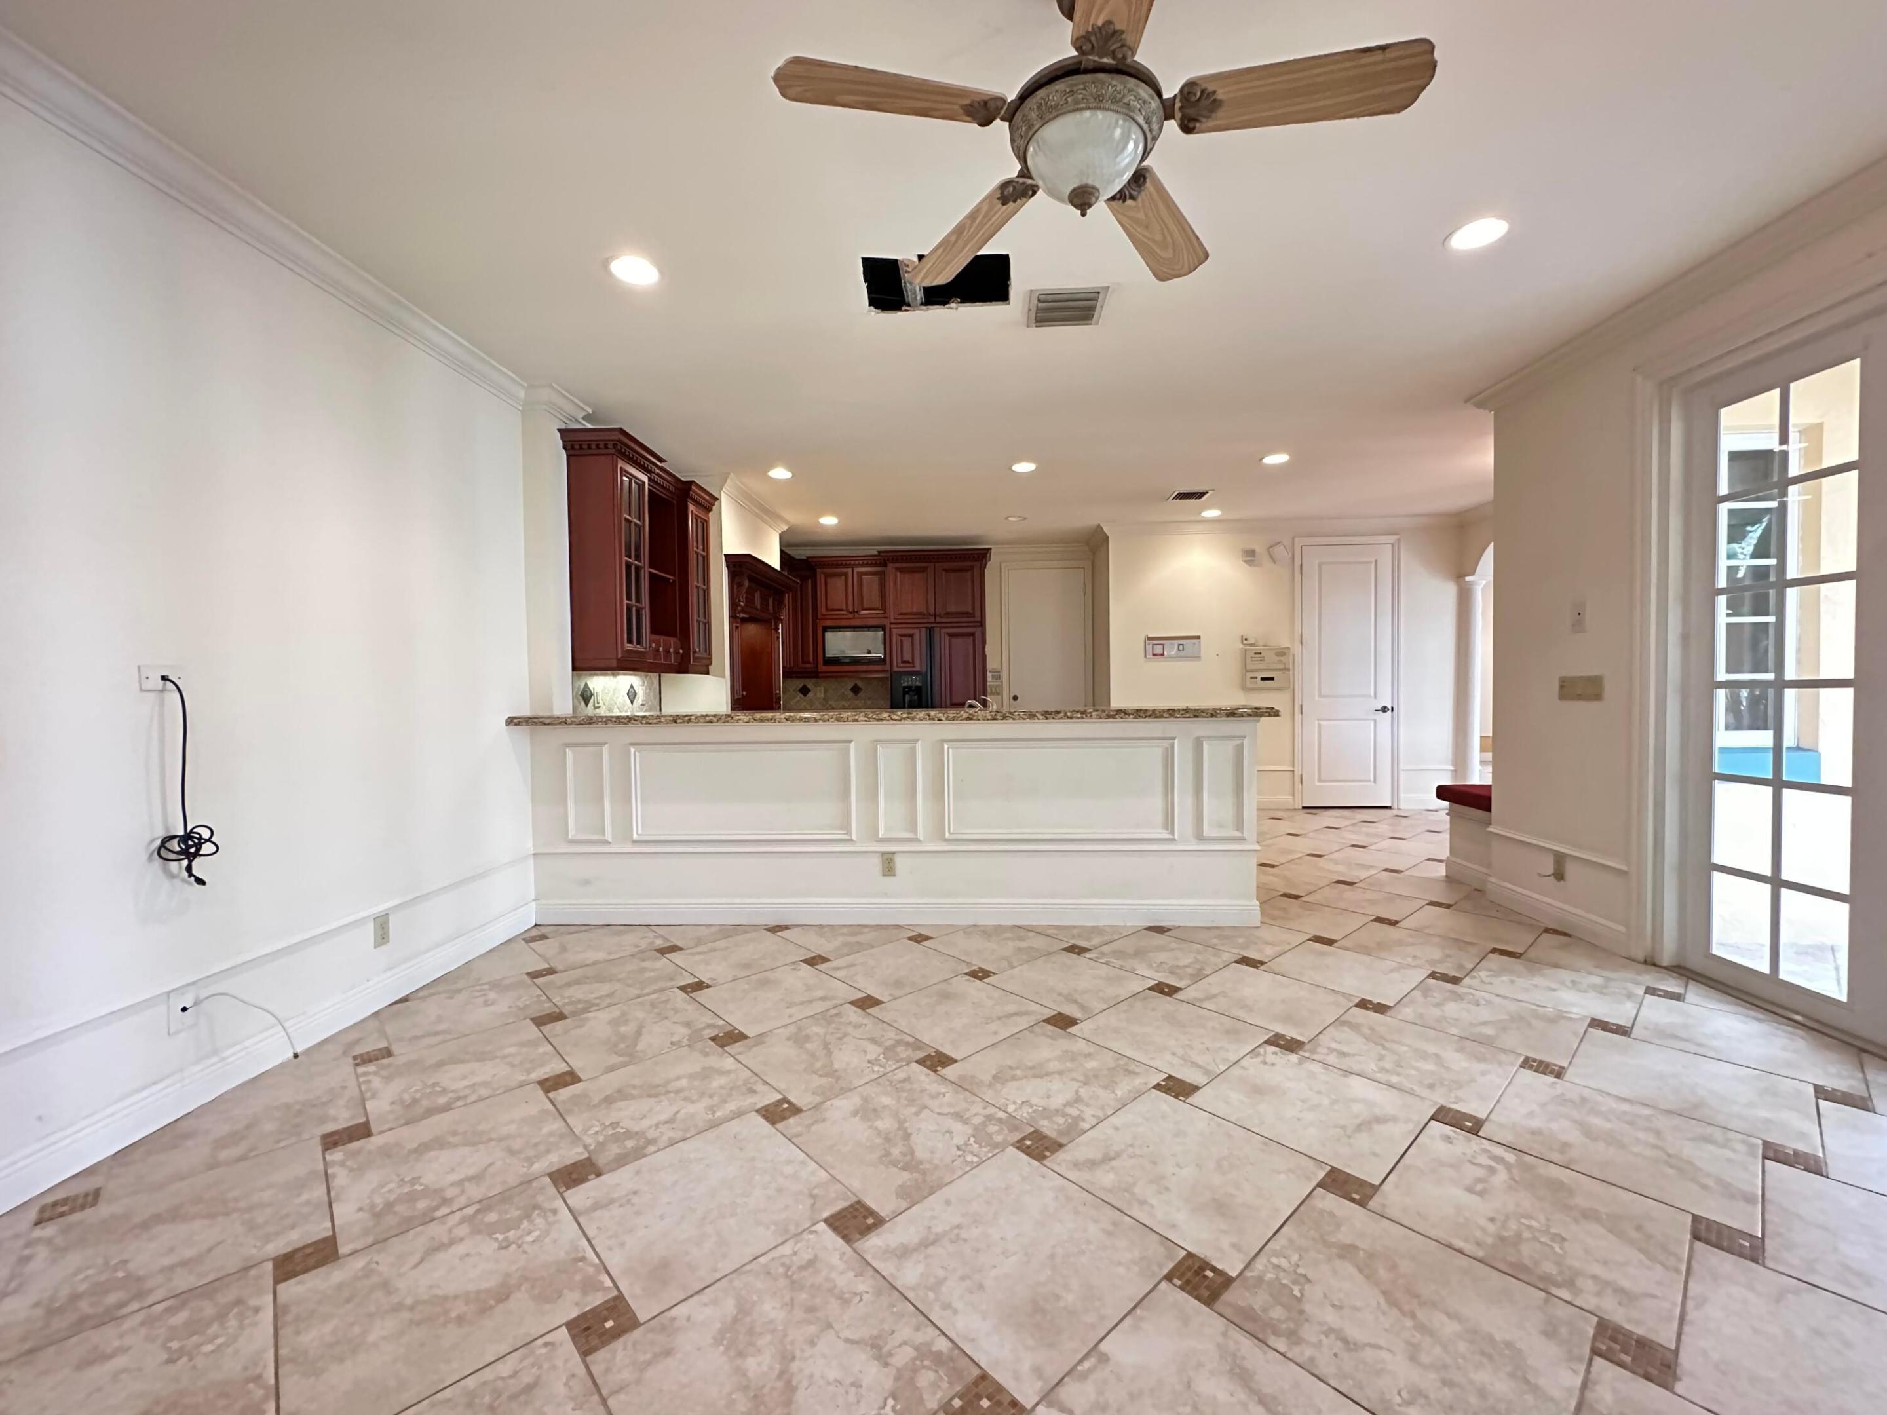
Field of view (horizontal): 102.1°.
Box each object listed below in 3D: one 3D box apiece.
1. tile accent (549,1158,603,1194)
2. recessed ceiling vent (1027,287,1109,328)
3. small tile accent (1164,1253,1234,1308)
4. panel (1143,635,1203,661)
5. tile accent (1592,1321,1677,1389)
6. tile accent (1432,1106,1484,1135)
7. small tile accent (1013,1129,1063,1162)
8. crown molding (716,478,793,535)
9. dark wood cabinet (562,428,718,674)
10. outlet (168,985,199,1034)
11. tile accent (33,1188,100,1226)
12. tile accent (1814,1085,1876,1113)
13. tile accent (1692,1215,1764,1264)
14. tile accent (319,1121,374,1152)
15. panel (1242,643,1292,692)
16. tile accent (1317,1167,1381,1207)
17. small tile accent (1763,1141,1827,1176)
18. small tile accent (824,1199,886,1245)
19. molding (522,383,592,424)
[{"bbox_3d":[-0.916,1.175,1.908,0.102,0.010,0.102,-3,3,-44],"label":"tile accent"},{"bbox_3d":[0.496,-1.605,3.070,0.298,0.020,0.307,-1,2,3],"label":"recessed ceiling vent"},{"bbox_3d":[0.516,1.156,1.538,0.102,0.010,0.102,1,2,45],"label":"small tile accent"},{"bbox_3d":[2.151,-0.551,7.135,0.501,0.250,0.060,-1,2,2],"label":"panel"},{"bbox_3d":[1.248,1.169,1.378,0.102,0.010,0.102,-3,3,-44],"label":"tile accent"},{"bbox_3d":[1.424,1.142,2.106,0.102,0.010,0.102,-3,3,-44],"label":"tile accent"},{"bbox_3d":[0.250,1.159,2.005,0.102,0.010,0.102,-3,3,-44],"label":"small tile accent"},{"bbox_3d":[-1.486,-1.603,6.161,0.113,0.095,1.760,-1,2,2],"label":"crown molding"},{"bbox_3d":[-1.784,-0.837,4.698,0.334,1.243,1.494,-1,2,2],"label":"dark wood cabinet"},{"bbox_3d":[-2.180,0.869,2.193,0.010,0.119,0.078,-1,2,2],"label":"outlet"},{"bbox_3d":[-2.079,1.191,1.815,0.102,0.010,0.102,-3,3,-44],"label":"tile accent"},{"bbox_3d":[2.555,1.113,2.161,0.102,0.010,0.102,1,2,45],"label":"tile accent"},{"bbox_3d":[1.671,1.139,1.629,0.102,0.010,0.102,1,2,45],"label":"tile accent"},{"bbox_3d":[-1.617,1.169,2.072,0.102,0.010,0.102,1,2,45],"label":"tile accent"},{"bbox_3d":[3.007,-0.361,7.098,0.407,0.424,0.090,-1,2,2],"label":"panel"},{"bbox_3d":[0.961,1.143,1.811,0.102,0.010,0.102,1,2,45],"label":"tile accent"},{"bbox_3d":[2.146,1.141,1.925,0.102,0.010,0.102,-3,3,-44],"label":"small tile accent"},{"bbox_3d":[-0.198,1.173,1.733,0.102,0.010,0.102,-3,3,-44],"label":"small tile accent"},{"bbox_3d":[-1.995,-1.527,3.889,0.228,0.087,0.390,-1,2,2],"label":"molding"}]

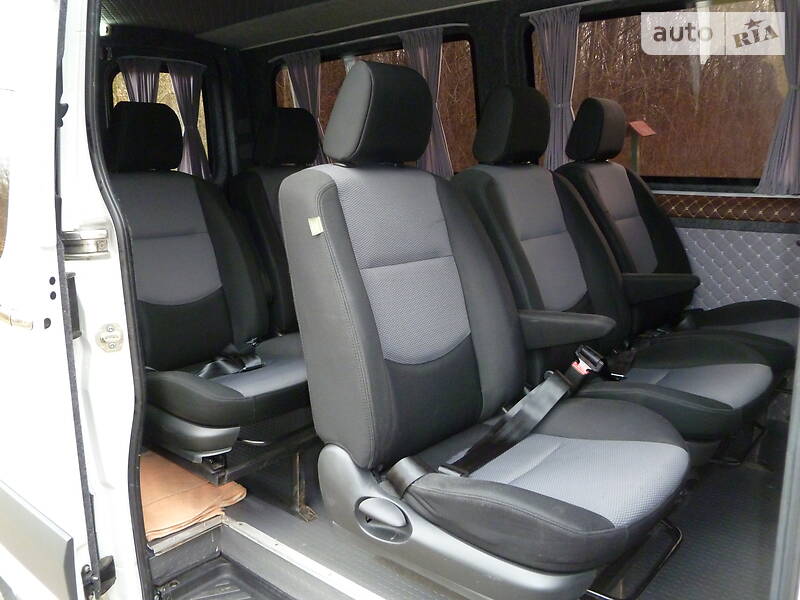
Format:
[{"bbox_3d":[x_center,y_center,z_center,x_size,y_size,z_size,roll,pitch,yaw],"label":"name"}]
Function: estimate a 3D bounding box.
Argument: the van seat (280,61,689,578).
[{"bbox_3d":[0.144,-0.021,1.210,0.735,0.887,0.541,9,16,40],"label":"van seat"}]

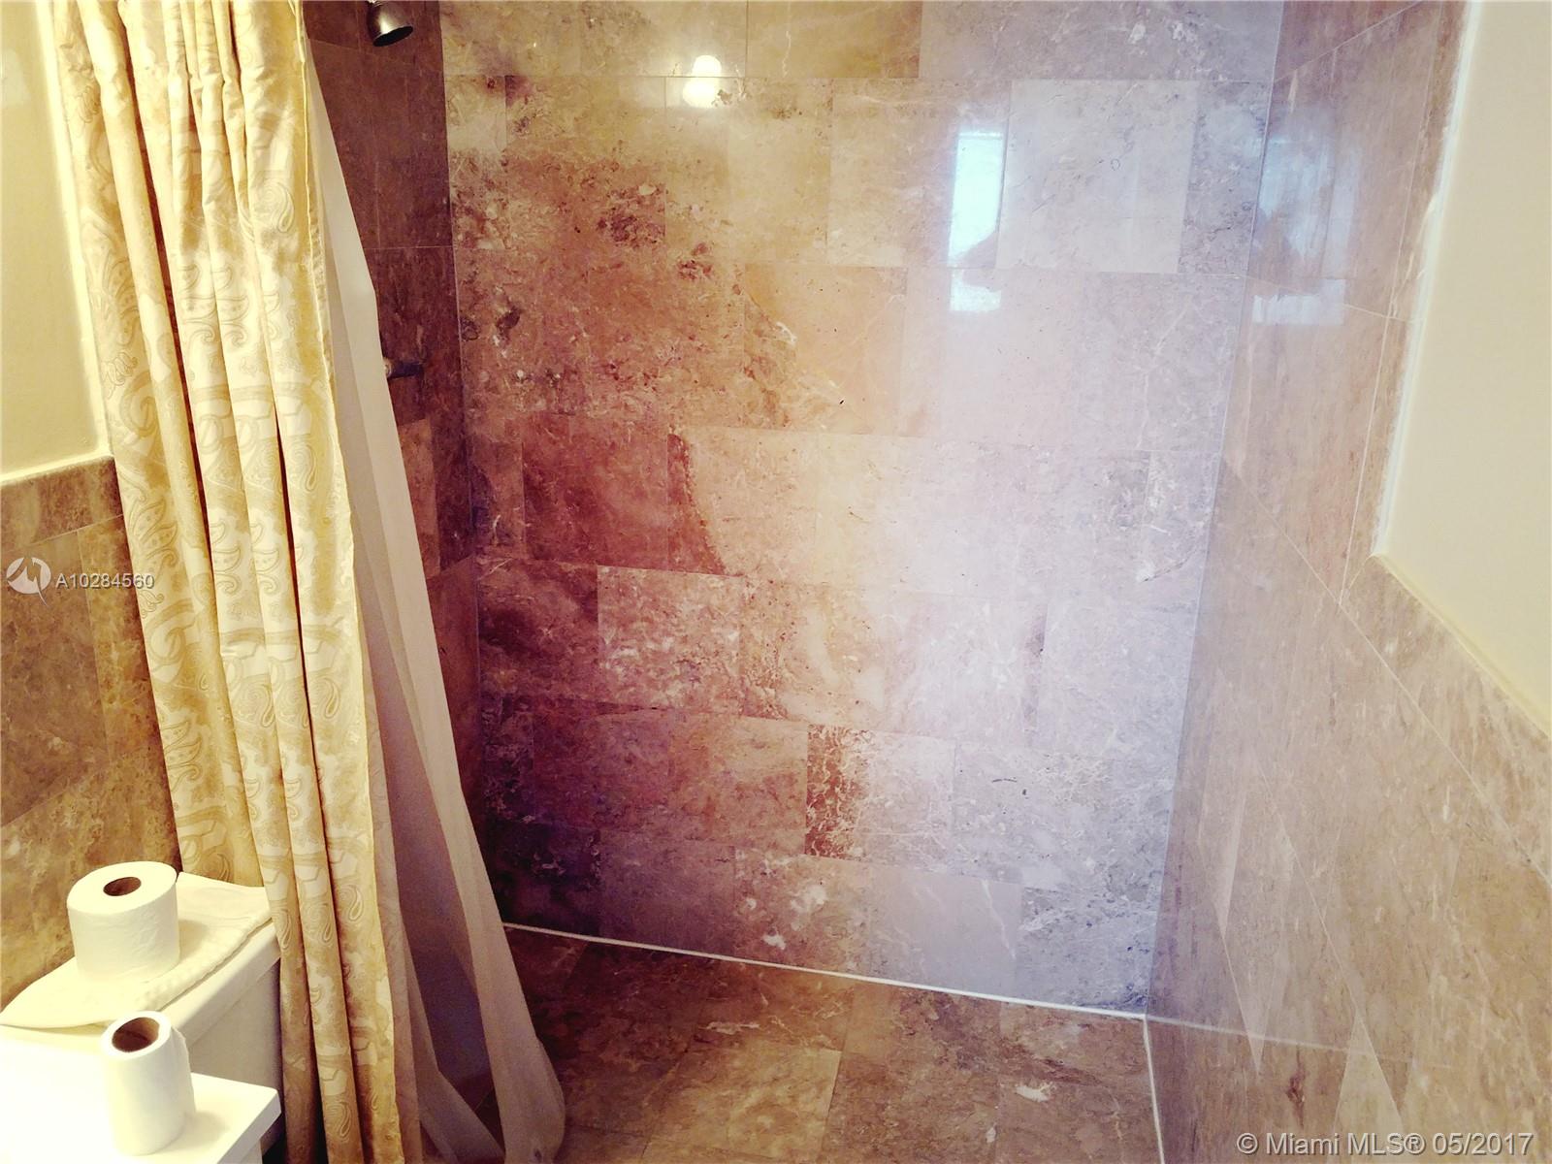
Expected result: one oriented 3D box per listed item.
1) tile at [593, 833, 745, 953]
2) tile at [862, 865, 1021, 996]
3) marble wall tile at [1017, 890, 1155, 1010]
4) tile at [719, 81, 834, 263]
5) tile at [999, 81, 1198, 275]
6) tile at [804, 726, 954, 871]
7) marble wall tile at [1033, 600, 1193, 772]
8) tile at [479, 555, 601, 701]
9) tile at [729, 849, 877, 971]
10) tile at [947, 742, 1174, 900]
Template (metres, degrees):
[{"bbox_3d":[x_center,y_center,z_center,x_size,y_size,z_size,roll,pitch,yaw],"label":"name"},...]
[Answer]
[{"bbox_3d":[-0.241,0.691,2.610,0.311,0.276,0.014,5,18,10],"label":"tile"},{"bbox_3d":[0.357,0.743,2.474,0.305,0.282,0.012,5,18,11],"label":"tile"},{"bbox_3d":[0.648,0.763,2.453,0.281,0.276,0.014,5,18,10],"label":"marble wall tile"},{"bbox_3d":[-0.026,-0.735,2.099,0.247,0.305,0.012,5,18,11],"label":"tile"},{"bbox_3d":[0.546,-0.697,2.015,0.305,0.314,0.014,5,18,10],"label":"tile"},{"bbox_3d":[0.218,0.451,2.442,0.305,0.306,0.014,5,18,10],"label":"tile"},{"bbox_3d":[0.652,0.197,2.239,0.271,0.305,0.012,5,18,11],"label":"marble wall tile"},{"bbox_3d":[-0.508,0.098,2.465,0.272,0.305,0.012,5,18,11],"label":"tile"},{"bbox_3d":[0.059,0.718,2.533,0.305,0.282,0.012,5,18,11],"label":"tile"},{"bbox_3d":[0.579,0.480,2.378,0.430,0.306,0.014,5,18,10],"label":"tile"}]

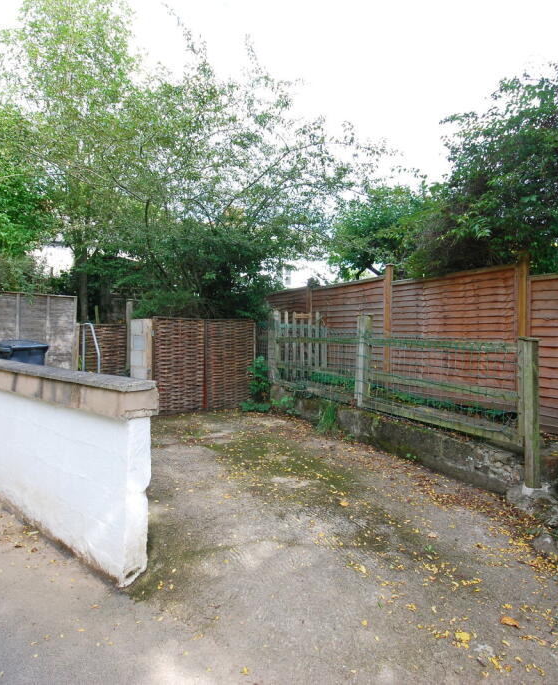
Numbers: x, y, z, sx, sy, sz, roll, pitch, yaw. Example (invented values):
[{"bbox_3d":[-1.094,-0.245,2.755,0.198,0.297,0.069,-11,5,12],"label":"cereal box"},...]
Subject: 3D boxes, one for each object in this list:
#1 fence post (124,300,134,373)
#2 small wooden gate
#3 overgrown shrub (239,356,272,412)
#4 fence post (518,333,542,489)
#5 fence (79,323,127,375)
[{"bbox_3d":[-2.180,0.170,6.250,0.100,1.550,0.100,1,0,-36],"label":"fence post"},{"bbox_3d":[-1.080,0.317,6.500,1.700,1.340,0.070,1,0,-36],"label":"small wooden gate"},{"bbox_3d":[-0.360,0.650,6.650,0.420,0.830,0.400,1,0,-36],"label":"overgrown shrub"},{"bbox_3d":[2.280,0.630,3.880,0.110,1.350,0.110,1,0,-37],"label":"fence post"},{"bbox_3d":[-2.490,0.280,6.050,0.620,1.100,0.060,1,0,-36],"label":"fence"}]

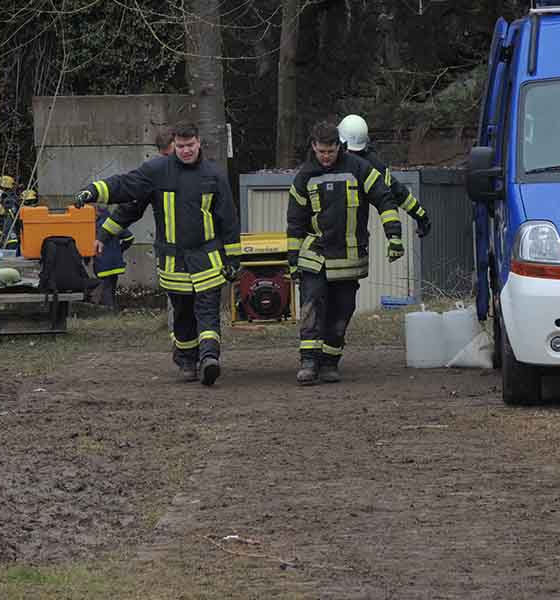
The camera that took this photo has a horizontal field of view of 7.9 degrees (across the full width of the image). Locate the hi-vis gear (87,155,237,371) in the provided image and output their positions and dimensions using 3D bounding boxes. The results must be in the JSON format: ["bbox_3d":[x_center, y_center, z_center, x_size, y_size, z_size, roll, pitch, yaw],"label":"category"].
[{"bbox_3d":[-0.805,-0.243,27.700,1.050,1.530,0.500,0,1,0],"label":"hi-vis gear"}]

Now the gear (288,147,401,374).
[{"bbox_3d":[0.440,-0.270,27.600,0.770,1.550,0.480,0,1,-5],"label":"gear"}]

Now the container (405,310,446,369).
[{"bbox_3d":[1.076,0.293,30.000,0.280,0.420,0.290,0,1,0],"label":"container"}]

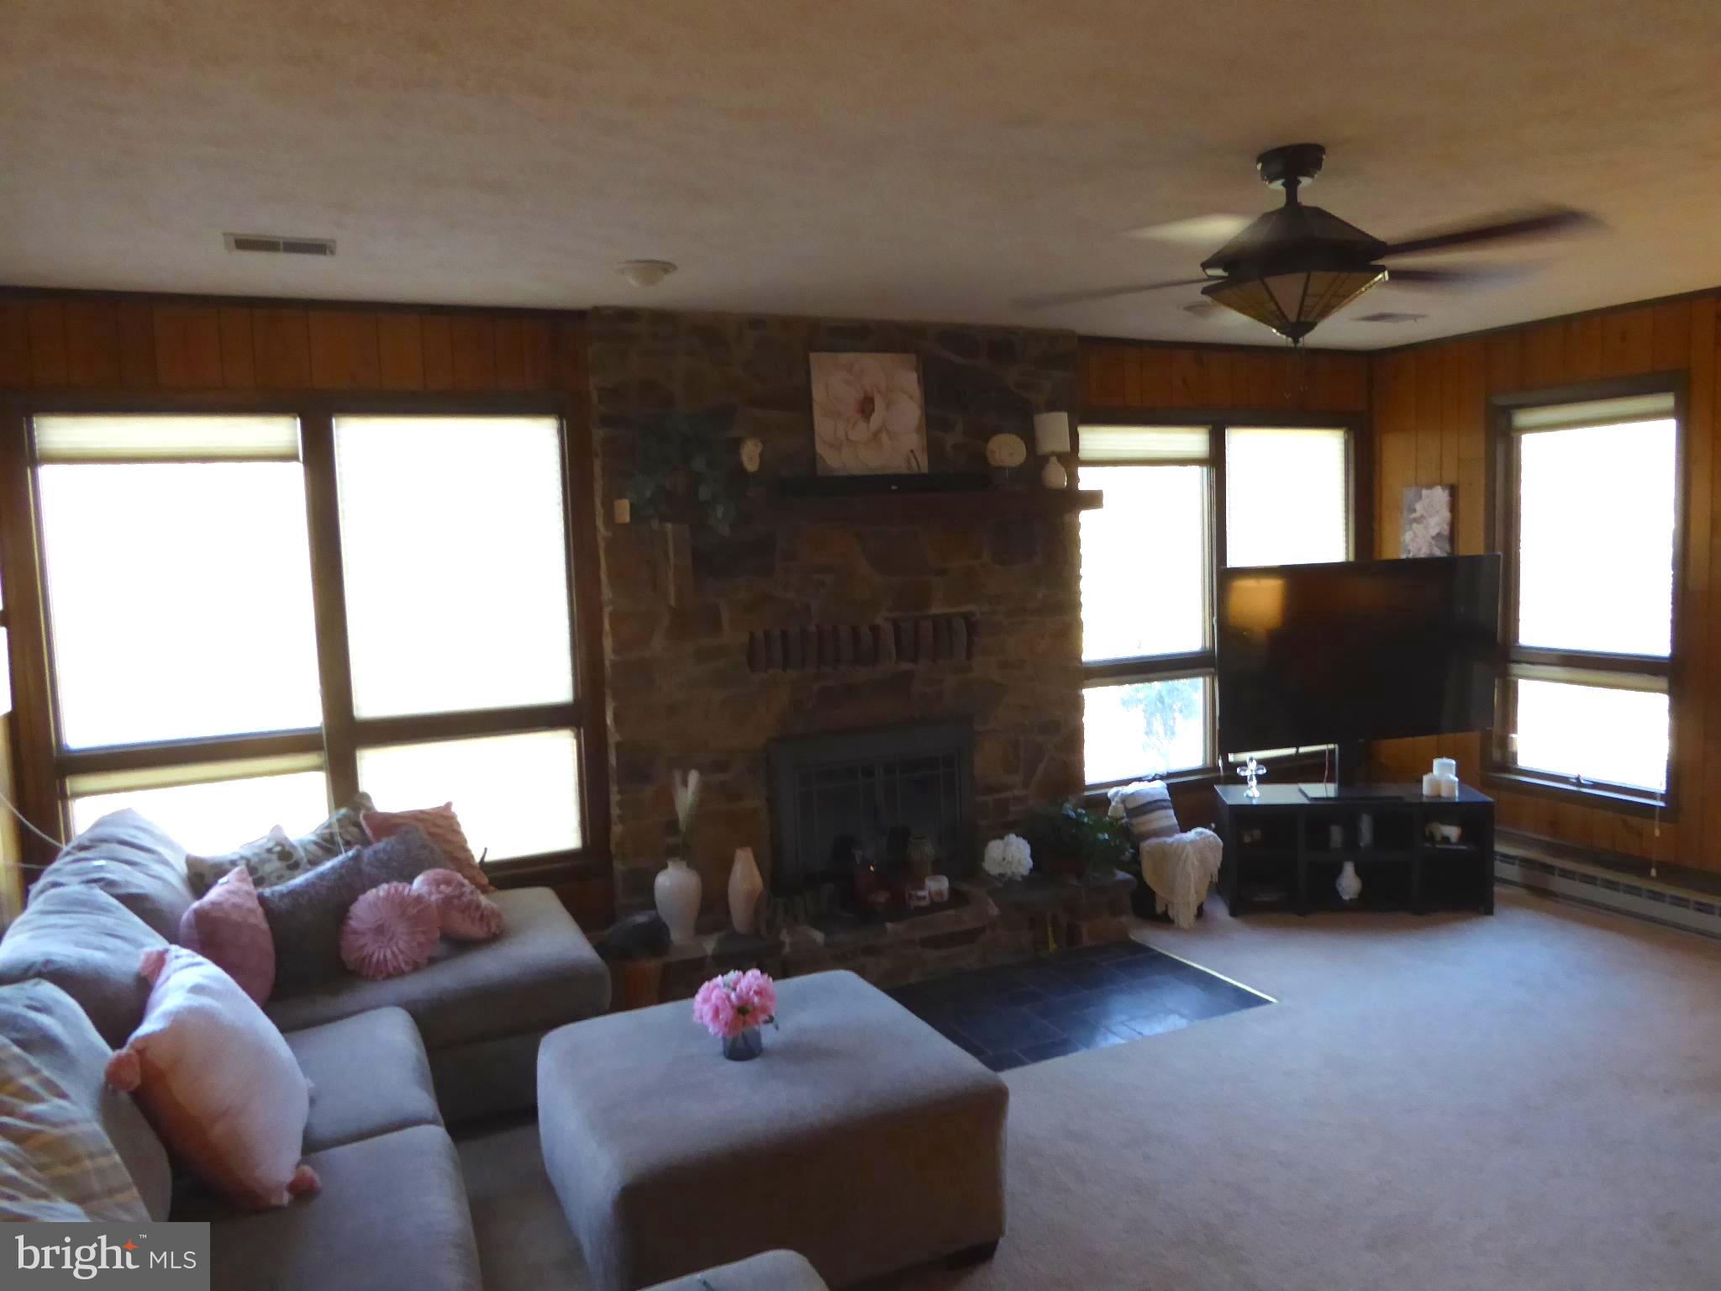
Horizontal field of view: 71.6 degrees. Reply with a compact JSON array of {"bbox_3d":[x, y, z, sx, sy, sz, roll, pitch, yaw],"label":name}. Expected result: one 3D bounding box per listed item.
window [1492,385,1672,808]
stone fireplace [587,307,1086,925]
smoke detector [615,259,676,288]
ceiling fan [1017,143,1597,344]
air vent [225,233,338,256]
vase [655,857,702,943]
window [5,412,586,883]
[{"bbox_3d":[2.989,-0.208,4.949,0.101,1.610,0.780,-4,6,-25],"label":"window"},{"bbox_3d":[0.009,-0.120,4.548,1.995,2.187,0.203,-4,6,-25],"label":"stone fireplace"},{"bbox_3d":[-0.618,-1.071,3.470,0.172,0.058,0.172,-4,6,-25],"label":"smoke detector"},{"bbox_3d":[0.966,-0.881,2.664,1.276,0.407,1.276,-4,6,-25],"label":"ceiling fan"},{"bbox_3d":[-1.501,-1.030,3.094,0.263,0.020,0.192,-4,6,-25],"label":"air vent"},{"bbox_3d":[-0.641,0.885,4.153,0.164,0.281,0.164,-4,6,-25],"label":"vase"},{"bbox_3d":[-1.698,0.048,3.870,1.585,1.610,0.101,-4,6,-25],"label":"window"}]

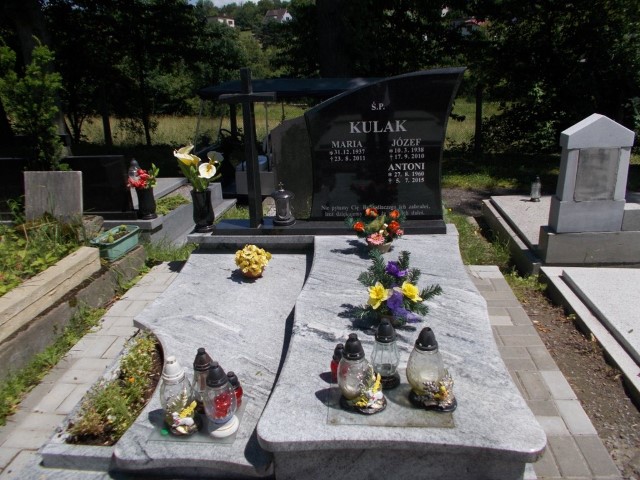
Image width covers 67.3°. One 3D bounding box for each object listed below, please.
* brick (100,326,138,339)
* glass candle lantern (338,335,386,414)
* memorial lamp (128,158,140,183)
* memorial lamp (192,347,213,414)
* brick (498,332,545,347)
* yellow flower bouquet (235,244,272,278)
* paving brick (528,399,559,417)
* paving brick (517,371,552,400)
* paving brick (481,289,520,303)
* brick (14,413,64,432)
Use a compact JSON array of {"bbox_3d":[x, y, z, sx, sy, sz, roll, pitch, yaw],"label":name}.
[{"bbox_3d":[-1.106,0.542,2.707,0.195,0.060,0.100,0,22,6],"label":"brick"},{"bbox_3d":[0.154,0.458,1.700,0.140,0.290,0.160,-21,28,-39],"label":"glass candle lantern"},{"bbox_3d":[-1.783,-0.652,4.620,0.115,0.270,0.115,-1,22,5],"label":"memorial lamp"},{"bbox_3d":[-0.442,0.544,1.874,0.105,0.287,0.105,-1,22,5],"label":"memorial lamp"},{"bbox_3d":[1.055,0.555,2.517,0.198,0.060,0.098,0,22,6],"label":"brick"},{"bbox_3d":[-0.406,0.128,2.912,0.225,0.200,0.220,0,22,6],"label":"yellow flower bouquet"},{"bbox_3d":[0.910,0.744,2.066,0.198,0.060,0.098,0,22,6],"label":"paving brick"},{"bbox_3d":[0.984,0.694,2.213,0.100,0.060,0.200,0,22,6],"label":"paving brick"},{"bbox_3d":[1.104,0.374,2.985,0.200,0.065,0.100,0,22,6],"label":"paving brick"},{"bbox_3d":[-1.158,0.802,2.051,0.200,0.065,0.100,0,22,6],"label":"brick"}]

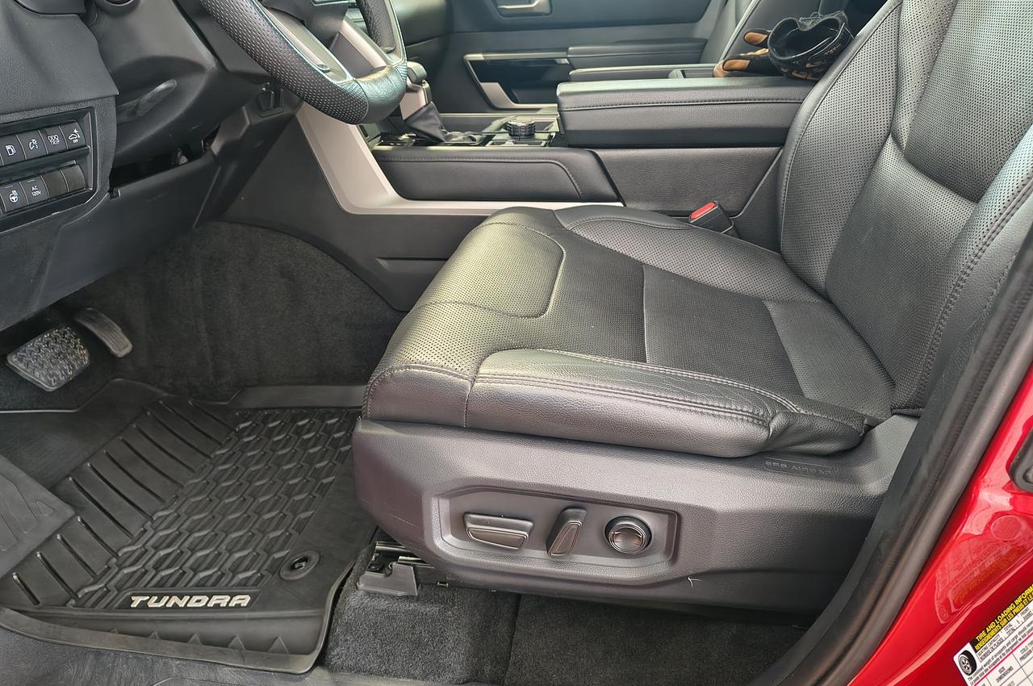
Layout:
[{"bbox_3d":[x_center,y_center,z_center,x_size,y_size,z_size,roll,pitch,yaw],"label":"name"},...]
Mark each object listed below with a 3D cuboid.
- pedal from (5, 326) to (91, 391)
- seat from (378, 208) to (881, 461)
[{"bbox_3d":[-0.741,0.025,1.132,0.025,0.080,0.112,-40,15,25],"label":"pedal"},{"bbox_3d":[0.137,-0.037,0.951,0.515,0.140,0.540,4,28,7],"label":"seat"}]

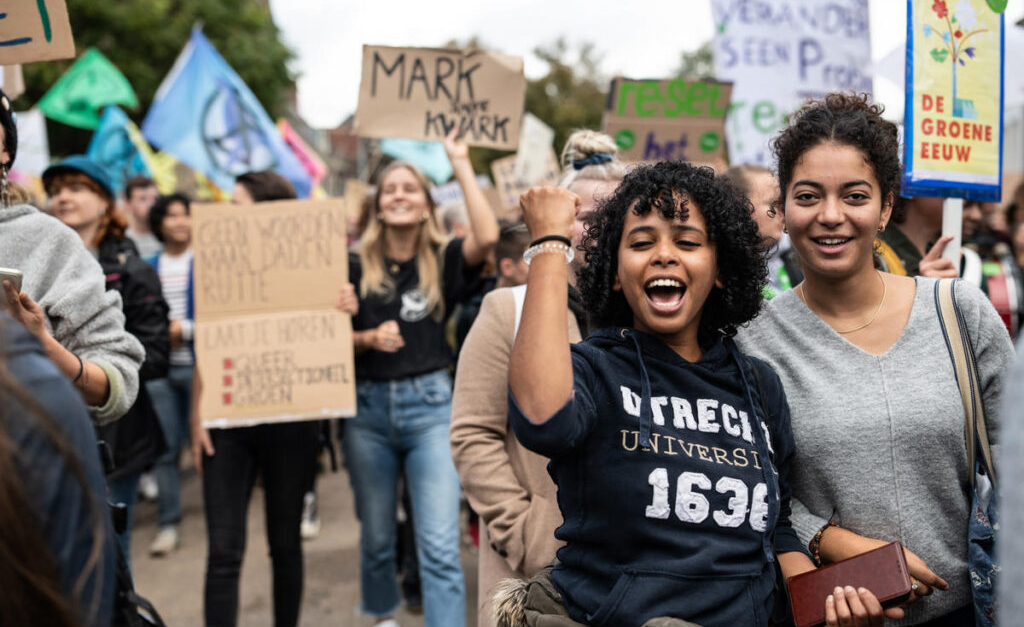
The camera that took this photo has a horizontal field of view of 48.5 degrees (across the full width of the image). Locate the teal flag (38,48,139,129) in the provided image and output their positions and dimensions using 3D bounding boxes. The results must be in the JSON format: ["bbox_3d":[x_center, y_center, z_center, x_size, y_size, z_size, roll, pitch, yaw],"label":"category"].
[{"bbox_3d":[-3.275,-1.740,8.800,0.780,0.630,0.200,0,3,-6],"label":"teal flag"}]

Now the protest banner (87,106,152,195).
[{"bbox_3d":[-2.829,-1.175,8.200,0.500,0.650,0.150,0,3,-9],"label":"protest banner"}]

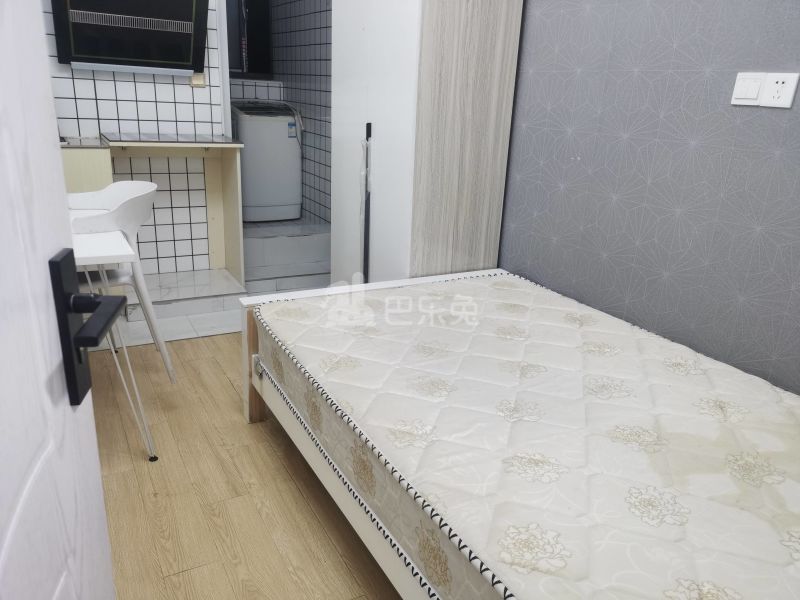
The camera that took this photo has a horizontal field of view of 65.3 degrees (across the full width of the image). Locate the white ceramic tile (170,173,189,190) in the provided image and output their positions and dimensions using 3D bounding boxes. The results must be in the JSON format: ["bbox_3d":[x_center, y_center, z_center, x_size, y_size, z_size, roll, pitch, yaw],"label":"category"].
[{"bbox_3d":[-1.356,-0.726,3.825,0.101,0.101,0.009,-7,20,-28],"label":"white ceramic tile"}]

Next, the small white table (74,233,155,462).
[{"bbox_3d":[-1.292,0.079,2.307,0.517,0.727,1.000,-8,22,-28],"label":"small white table"}]

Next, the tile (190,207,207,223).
[{"bbox_3d":[-1.230,-0.520,3.820,0.100,0.100,0.010,-7,21,-26],"label":"tile"}]

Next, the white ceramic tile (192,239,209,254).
[{"bbox_3d":[-1.239,-0.328,3.885,0.100,0.100,0.010,-7,21,-26],"label":"white ceramic tile"}]

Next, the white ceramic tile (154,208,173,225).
[{"bbox_3d":[-1.398,-0.495,3.697,0.099,0.099,0.010,-8,22,-28],"label":"white ceramic tile"}]

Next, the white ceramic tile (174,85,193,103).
[{"bbox_3d":[-1.232,-1.175,3.550,0.098,0.098,0.010,-8,21,-28],"label":"white ceramic tile"}]

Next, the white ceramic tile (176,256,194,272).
[{"bbox_3d":[-1.379,-0.232,3.986,0.101,0.101,0.009,-7,20,-28],"label":"white ceramic tile"}]

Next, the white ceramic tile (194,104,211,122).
[{"bbox_3d":[-1.151,-1.096,3.652,0.100,0.100,0.010,-7,21,-26],"label":"white ceramic tile"}]

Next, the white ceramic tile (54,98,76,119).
[{"bbox_3d":[-1.787,-1.021,3.345,0.100,0.100,0.010,-7,21,-26],"label":"white ceramic tile"}]

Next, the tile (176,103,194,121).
[{"bbox_3d":[-1.237,-1.079,3.583,0.098,0.098,0.010,-8,21,-28],"label":"tile"}]

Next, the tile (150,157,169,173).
[{"bbox_3d":[-1.442,-0.813,3.745,0.101,0.101,0.009,-7,20,-28],"label":"tile"}]

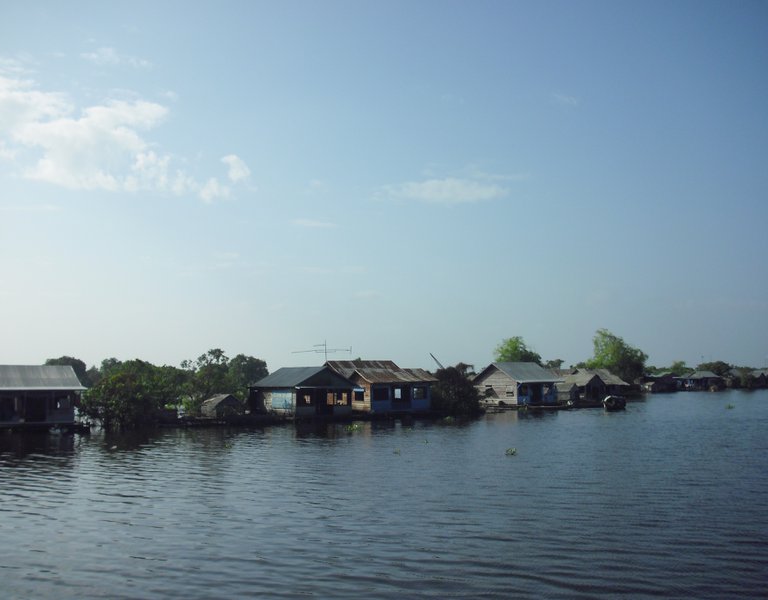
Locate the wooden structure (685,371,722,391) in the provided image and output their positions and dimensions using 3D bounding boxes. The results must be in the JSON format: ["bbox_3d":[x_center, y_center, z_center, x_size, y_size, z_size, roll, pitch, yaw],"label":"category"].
[{"bbox_3d":[52.170,13.258,143.398,5.800,3.480,4.600,2,-5,-23],"label":"wooden structure"}]

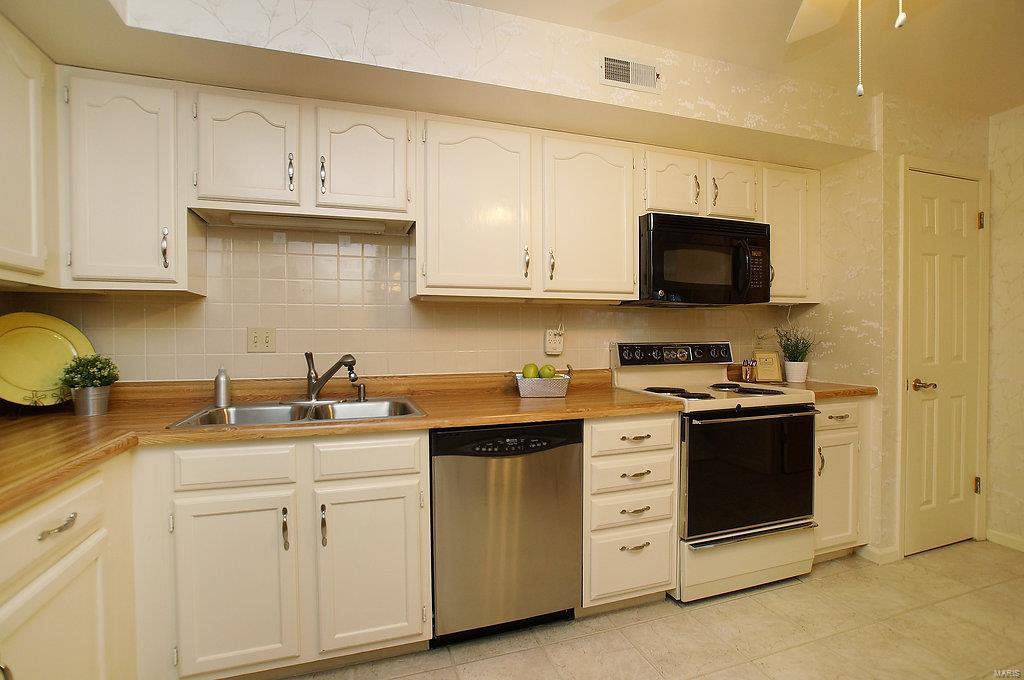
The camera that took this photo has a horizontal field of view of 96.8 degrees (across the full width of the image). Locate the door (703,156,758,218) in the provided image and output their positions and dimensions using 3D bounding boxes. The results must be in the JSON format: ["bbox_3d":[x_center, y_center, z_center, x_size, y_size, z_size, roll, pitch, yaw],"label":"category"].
[{"bbox_3d":[1.164,-0.795,2.426,0.314,0.288,0.025,-1,1,-18],"label":"door"}]

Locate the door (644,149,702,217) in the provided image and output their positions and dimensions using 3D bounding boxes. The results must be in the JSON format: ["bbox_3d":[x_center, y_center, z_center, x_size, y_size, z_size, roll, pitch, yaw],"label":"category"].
[{"bbox_3d":[0.816,-0.791,2.316,0.316,0.288,0.025,-1,1,-18],"label":"door"}]

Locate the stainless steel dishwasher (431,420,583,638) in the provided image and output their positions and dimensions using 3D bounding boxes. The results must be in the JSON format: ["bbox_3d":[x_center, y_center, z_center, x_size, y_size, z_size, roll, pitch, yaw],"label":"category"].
[{"bbox_3d":[-0.088,0.708,2.010,0.607,0.782,0.615,-1,1,-18],"label":"stainless steel dishwasher"}]

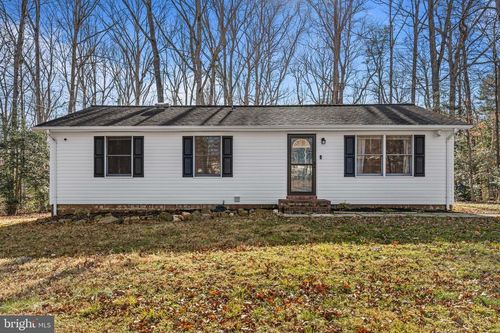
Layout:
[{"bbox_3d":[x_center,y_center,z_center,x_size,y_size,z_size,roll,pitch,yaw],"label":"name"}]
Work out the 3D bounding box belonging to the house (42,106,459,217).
[{"bbox_3d":[0.120,-0.570,14.650,14.200,4.280,7.750,0,0,1],"label":"house"}]

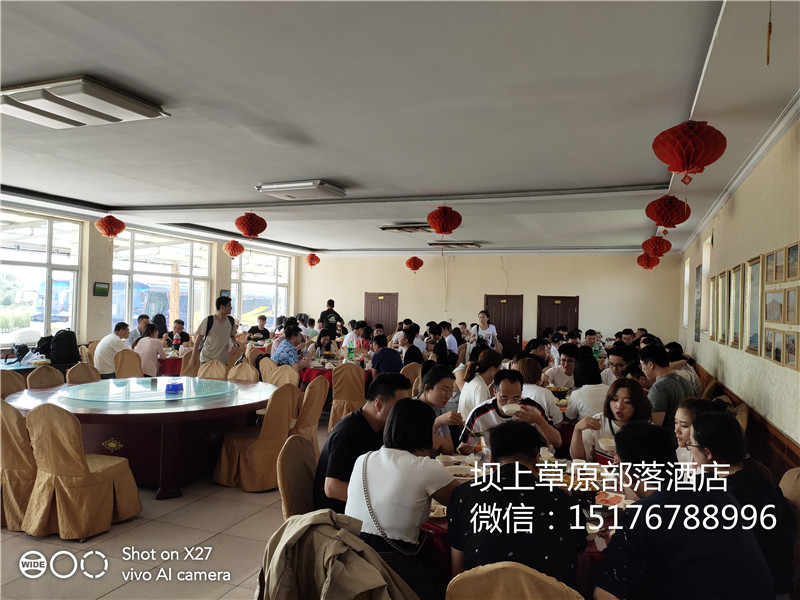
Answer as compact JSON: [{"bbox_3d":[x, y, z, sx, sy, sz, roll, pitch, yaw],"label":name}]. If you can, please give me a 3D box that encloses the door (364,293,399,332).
[{"bbox_3d":[-0.533,0.835,14.391,0.970,2.020,0.100,1,-1,24],"label":"door"}]

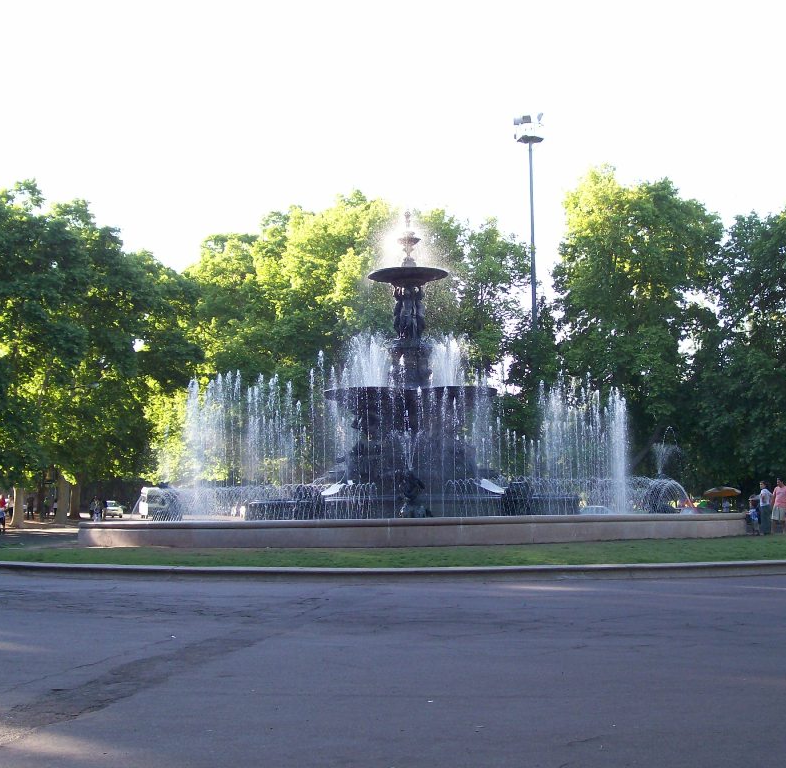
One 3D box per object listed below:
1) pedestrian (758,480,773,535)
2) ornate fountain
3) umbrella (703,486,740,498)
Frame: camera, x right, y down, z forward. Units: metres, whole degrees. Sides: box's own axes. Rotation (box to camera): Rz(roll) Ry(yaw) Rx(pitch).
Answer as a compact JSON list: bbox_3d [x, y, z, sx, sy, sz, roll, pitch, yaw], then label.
[{"bbox_3d":[11.468,3.821,41.000,0.440,1.660,0.470,-1,-6,1],"label":"pedestrian"},{"bbox_3d":[0.516,-0.515,42.200,5.700,9.890,5.700,-1,-6,0],"label":"ornate fountain"},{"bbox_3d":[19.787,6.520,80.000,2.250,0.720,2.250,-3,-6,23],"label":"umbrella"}]

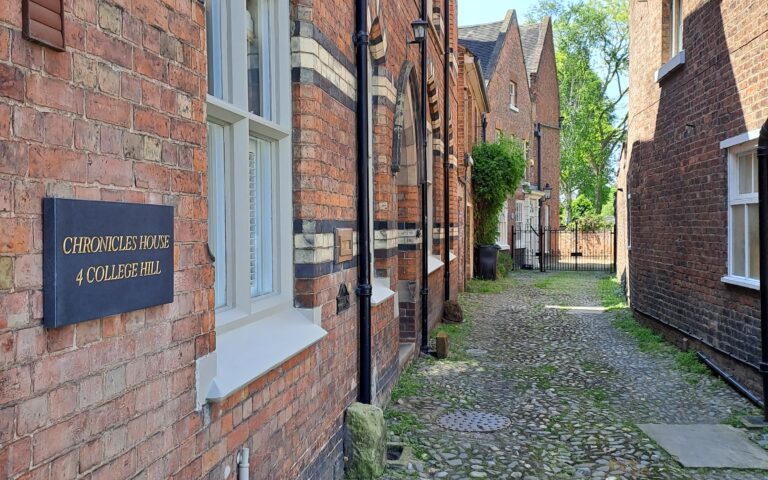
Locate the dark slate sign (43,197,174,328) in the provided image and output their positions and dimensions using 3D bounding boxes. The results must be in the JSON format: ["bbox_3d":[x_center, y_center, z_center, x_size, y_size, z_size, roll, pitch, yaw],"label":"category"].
[{"bbox_3d":[-0.718,0.049,2.004,0.032,0.298,0.603,0,1,10],"label":"dark slate sign"}]

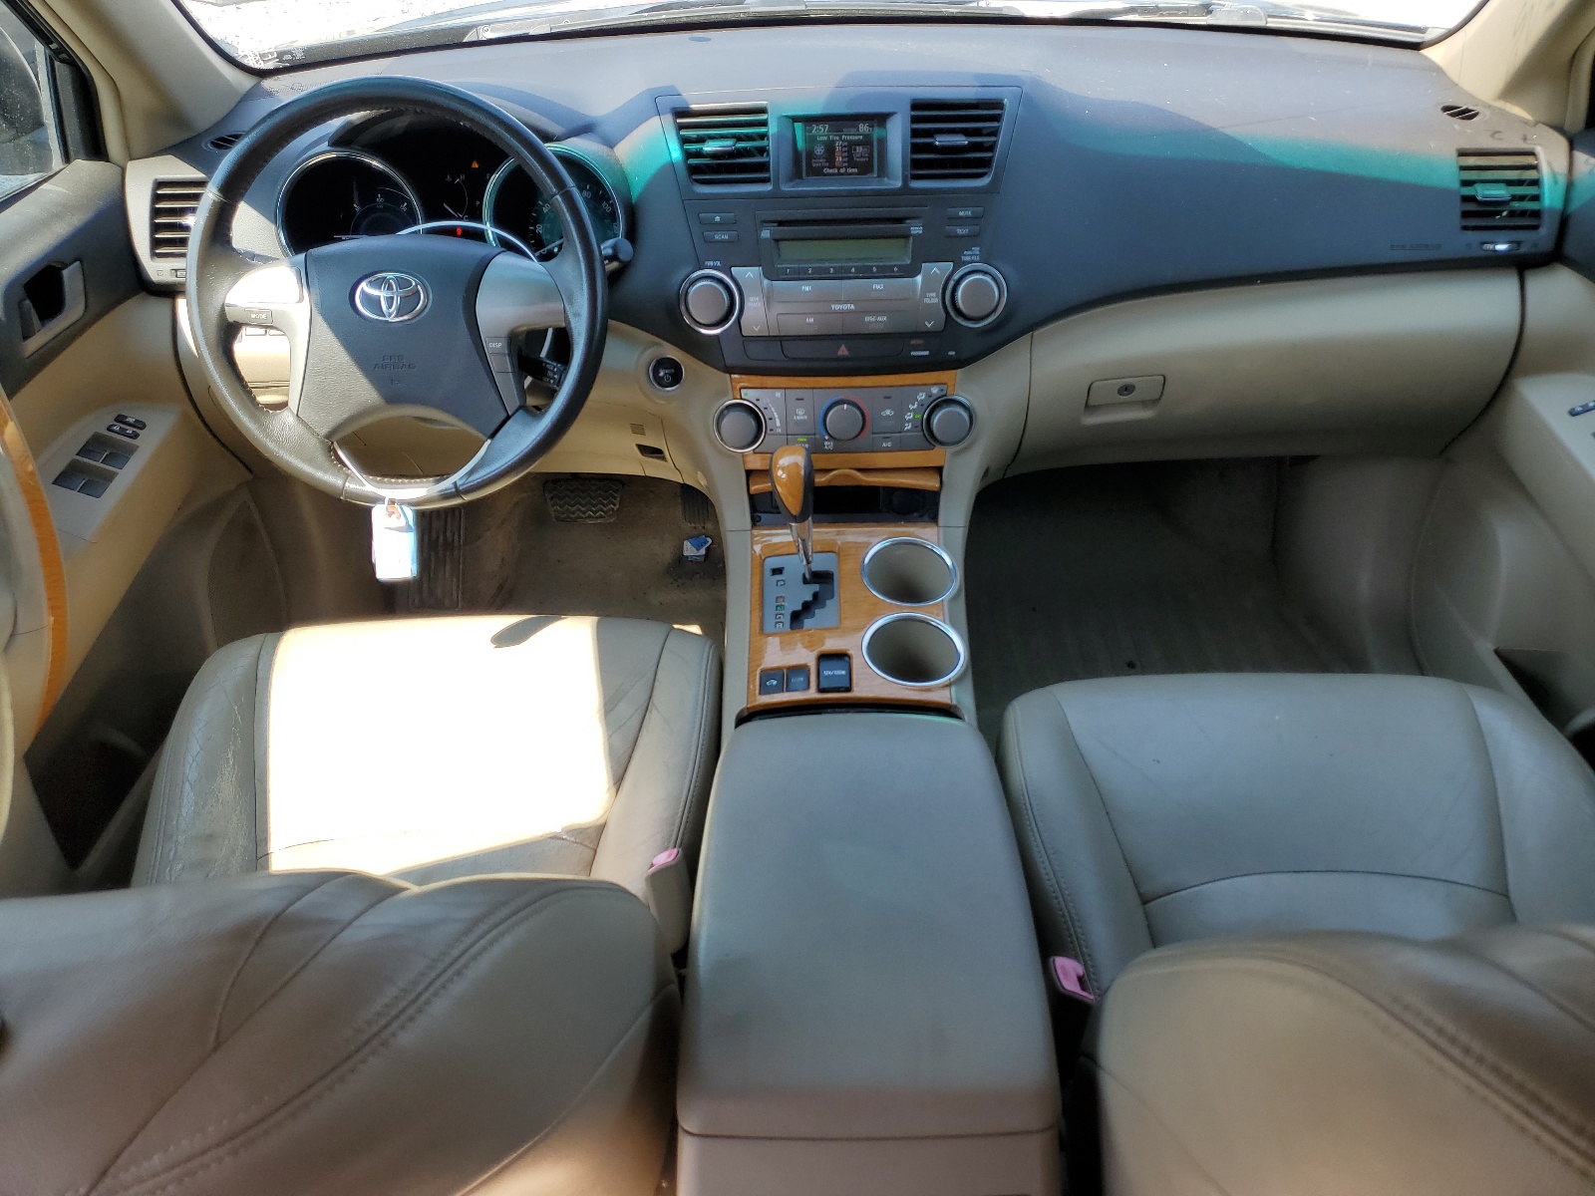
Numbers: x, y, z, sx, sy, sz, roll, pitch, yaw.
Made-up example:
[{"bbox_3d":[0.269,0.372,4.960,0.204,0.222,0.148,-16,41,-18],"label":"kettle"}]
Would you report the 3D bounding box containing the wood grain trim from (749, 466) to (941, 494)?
[{"bbox_3d":[0.047,-0.118,1.200,0.192,0.030,0.030,-1,10,1],"label":"wood grain trim"}]

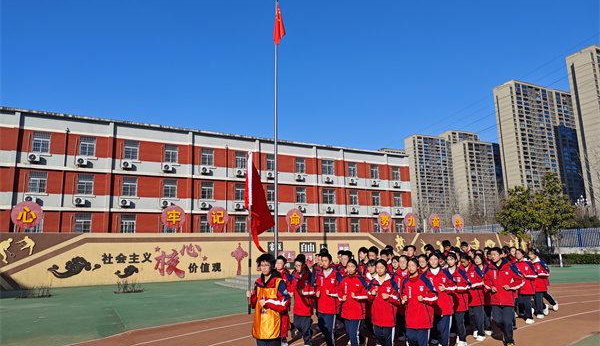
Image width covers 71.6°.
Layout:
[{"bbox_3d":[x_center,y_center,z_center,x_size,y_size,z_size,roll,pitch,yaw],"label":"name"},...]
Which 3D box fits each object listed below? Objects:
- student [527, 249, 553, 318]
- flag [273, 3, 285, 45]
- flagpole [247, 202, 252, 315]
[{"bbox_3d":[5.589,2.555,9.691,0.500,1.560,0.520,6,-12,-34],"label":"student"},{"bbox_3d":[-1.044,-7.248,20.209,0.600,2.100,0.350,-1,-10,-3],"label":"flag"},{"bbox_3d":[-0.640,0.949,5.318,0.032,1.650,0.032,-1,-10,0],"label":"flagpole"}]

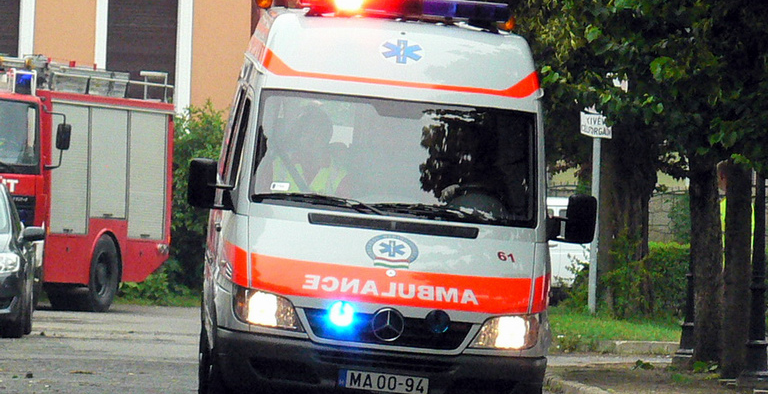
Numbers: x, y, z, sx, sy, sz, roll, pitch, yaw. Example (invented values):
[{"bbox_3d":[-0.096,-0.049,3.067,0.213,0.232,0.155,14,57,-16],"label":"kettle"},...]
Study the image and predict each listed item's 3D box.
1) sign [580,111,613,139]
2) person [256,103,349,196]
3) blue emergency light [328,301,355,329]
[{"bbox_3d":[2.519,-0.848,60.500,0.400,0.270,0.030,5,0,3],"label":"sign"},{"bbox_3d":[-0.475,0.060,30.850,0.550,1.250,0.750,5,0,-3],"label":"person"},{"bbox_3d":[-0.246,0.686,29.550,0.138,0.138,0.080,5,0,-3],"label":"blue emergency light"}]

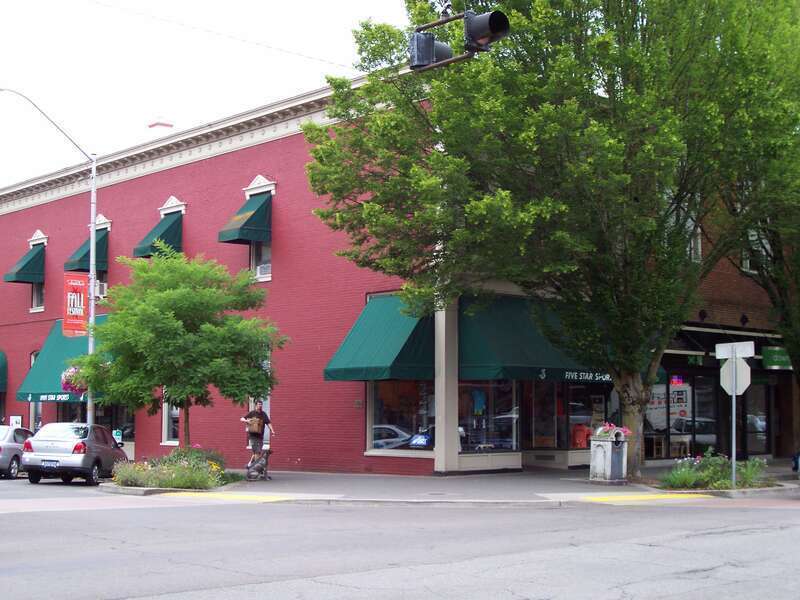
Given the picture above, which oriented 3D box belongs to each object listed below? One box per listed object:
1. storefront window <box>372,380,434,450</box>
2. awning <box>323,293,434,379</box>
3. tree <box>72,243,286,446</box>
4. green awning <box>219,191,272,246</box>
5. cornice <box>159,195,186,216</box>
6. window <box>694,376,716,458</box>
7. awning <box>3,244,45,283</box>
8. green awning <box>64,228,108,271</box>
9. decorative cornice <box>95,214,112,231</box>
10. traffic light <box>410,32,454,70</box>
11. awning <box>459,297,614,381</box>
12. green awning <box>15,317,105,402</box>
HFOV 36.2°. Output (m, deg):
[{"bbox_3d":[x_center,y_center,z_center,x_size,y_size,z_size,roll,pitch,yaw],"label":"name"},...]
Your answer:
[{"bbox_3d":[0.101,2.748,29.714,0.141,1.823,2.266,5,-7,-42],"label":"storefront window"},{"bbox_3d":[-0.494,0.897,29.389,1.410,2.125,2.336,5,-7,-42],"label":"awning"},{"bbox_3d":[-5.042,1.426,28.398,4.800,5.450,4.850,0,-5,0],"label":"tree"},{"bbox_3d":[-4.239,-2.231,33.523,1.060,1.450,1.030,5,-8,-42],"label":"green awning"},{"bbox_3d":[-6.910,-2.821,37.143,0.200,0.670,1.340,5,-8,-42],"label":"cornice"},{"bbox_3d":[9.119,3.458,36.463,1.208,2.356,0.141,5,-7,-42],"label":"window"},{"bbox_3d":[-13.497,-1.296,44.013,1.037,1.511,0.977,5,-7,-42],"label":"awning"},{"bbox_3d":[-10.247,-1.624,40.047,1.040,1.430,1.030,5,-8,-42],"label":"green awning"},{"bbox_3d":[-10.037,-2.549,41.002,0.181,0.665,1.511,5,-7,-42],"label":"decorative cornice"},{"bbox_3d":[0.339,-2.651,13.200,0.480,0.360,0.350,5,-7,-39],"label":"traffic light"},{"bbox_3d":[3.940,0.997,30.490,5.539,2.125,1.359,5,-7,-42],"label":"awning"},{"bbox_3d":[-10.498,1.870,39.716,1.380,2.820,5.600,5,-8,-42],"label":"green awning"}]

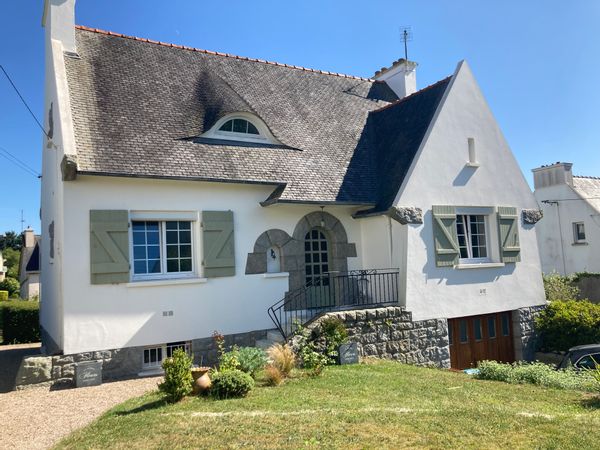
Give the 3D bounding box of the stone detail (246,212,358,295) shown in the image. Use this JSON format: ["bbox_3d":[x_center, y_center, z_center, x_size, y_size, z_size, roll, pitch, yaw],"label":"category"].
[{"bbox_3d":[0.070,0.796,12.011,3.202,2.262,0.303,0,-5,-32],"label":"stone detail"}]

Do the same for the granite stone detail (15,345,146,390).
[{"bbox_3d":[-3.947,2.585,8.878,2.170,0.628,0.350,0,-6,-30],"label":"granite stone detail"}]

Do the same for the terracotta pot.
[{"bbox_3d":[-1.568,2.451,7.649,0.313,0.424,0.313,-3,-4,0],"label":"terracotta pot"}]

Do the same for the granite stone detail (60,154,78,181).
[{"bbox_3d":[-4.218,-1.044,8.841,0.245,0.416,0.500,0,-6,-30],"label":"granite stone detail"}]

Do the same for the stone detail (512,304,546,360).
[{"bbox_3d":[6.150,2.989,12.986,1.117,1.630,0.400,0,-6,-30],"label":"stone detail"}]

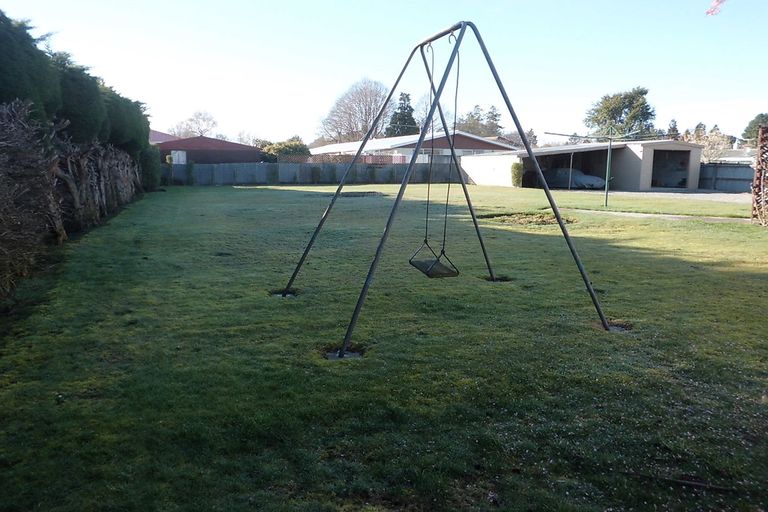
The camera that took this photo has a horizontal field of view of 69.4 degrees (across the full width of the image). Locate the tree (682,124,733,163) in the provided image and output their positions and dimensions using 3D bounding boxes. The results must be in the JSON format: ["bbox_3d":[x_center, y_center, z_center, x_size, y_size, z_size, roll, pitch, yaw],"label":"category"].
[{"bbox_3d":[26.906,-8.248,45.212,4.100,4.900,4.100,-5,11,-30],"label":"tree"}]

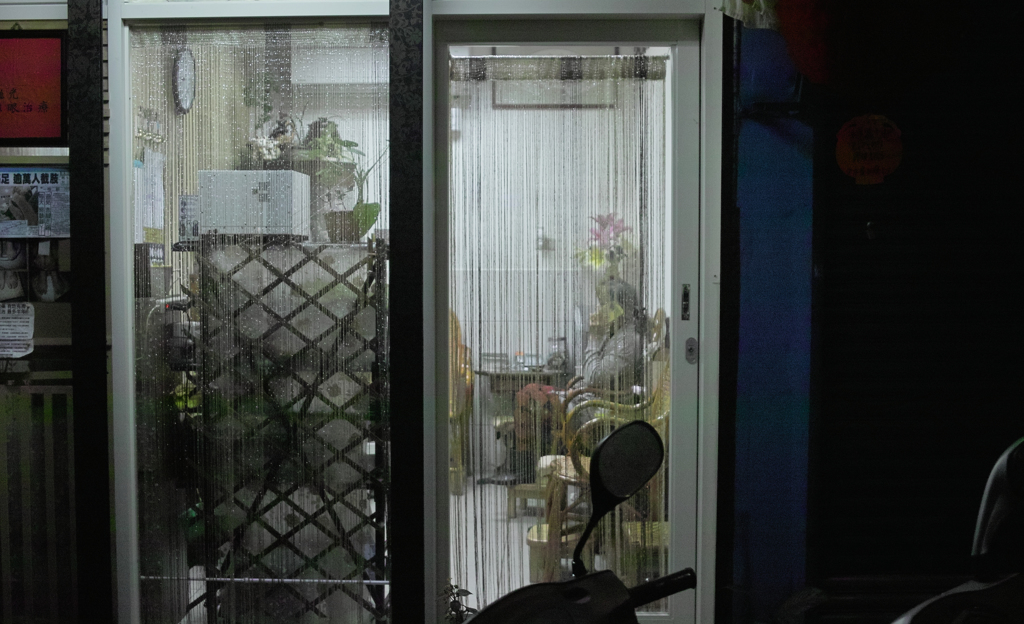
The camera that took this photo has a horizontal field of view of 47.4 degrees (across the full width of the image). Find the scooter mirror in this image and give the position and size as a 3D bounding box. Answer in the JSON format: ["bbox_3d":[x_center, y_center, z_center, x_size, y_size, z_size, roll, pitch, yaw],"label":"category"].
[{"bbox_3d":[0.184,0.325,2.030,0.143,0.257,0.080,-1,3,-23],"label":"scooter mirror"}]

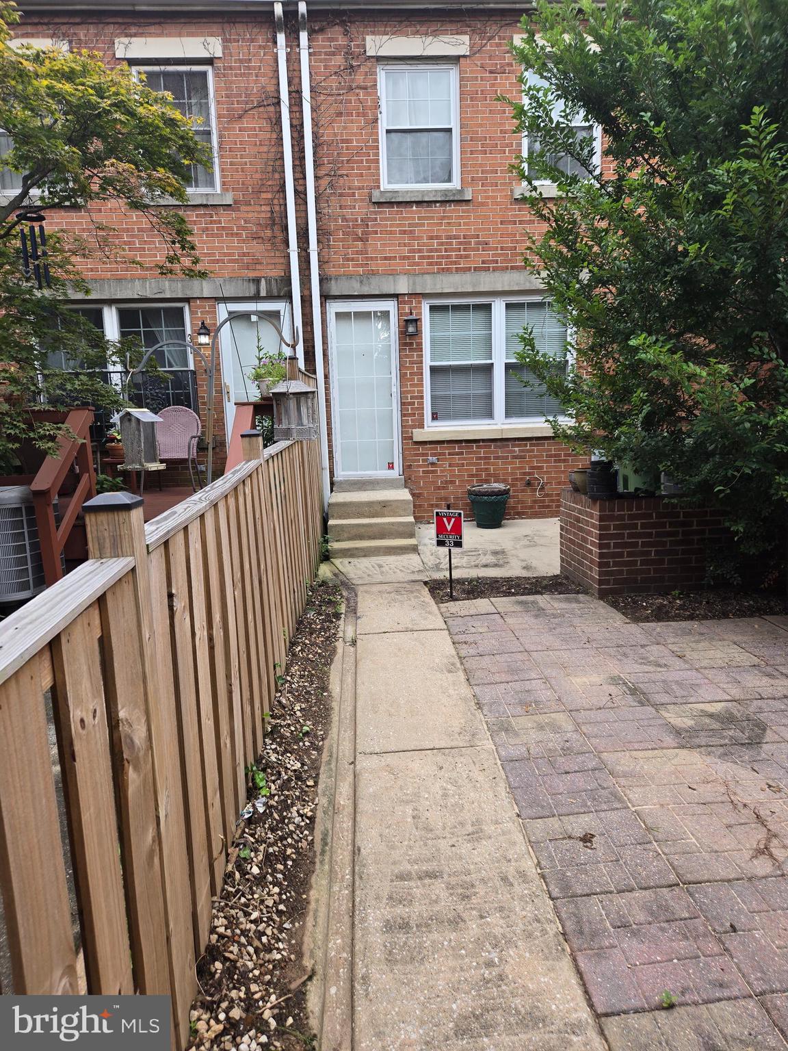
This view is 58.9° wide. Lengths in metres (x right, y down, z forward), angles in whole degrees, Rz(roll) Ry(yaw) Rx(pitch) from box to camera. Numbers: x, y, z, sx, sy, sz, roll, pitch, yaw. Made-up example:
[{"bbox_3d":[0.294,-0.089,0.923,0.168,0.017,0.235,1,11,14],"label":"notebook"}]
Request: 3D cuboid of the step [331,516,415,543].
[{"bbox_3d":[-0.233,0.043,7.417,0.908,0.190,0.264,-3,11,-3],"label":"step"}]

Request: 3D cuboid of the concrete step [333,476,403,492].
[{"bbox_3d":[-0.294,-0.498,8.317,0.837,0.156,0.190,-3,11,-3],"label":"concrete step"}]

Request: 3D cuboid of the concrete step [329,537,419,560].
[{"bbox_3d":[-0.212,0.236,7.183,0.899,0.102,0.269,-3,11,-3],"label":"concrete step"}]

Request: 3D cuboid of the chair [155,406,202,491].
[{"bbox_3d":[-2.386,-0.806,7.543,0.580,0.920,0.580,-3,11,-6],"label":"chair"}]

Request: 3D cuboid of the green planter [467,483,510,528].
[{"bbox_3d":[1.102,-0.227,8.119,0.499,0.462,0.499,-3,11,-3],"label":"green planter"}]

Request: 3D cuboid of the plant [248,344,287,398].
[{"bbox_3d":[-1.102,-1.359,6.146,0.360,0.480,0.330,-3,11,-3],"label":"plant"}]

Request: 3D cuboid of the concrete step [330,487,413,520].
[{"bbox_3d":[-0.269,-0.240,7.888,0.904,0.190,0.770,-3,11,-3],"label":"concrete step"}]

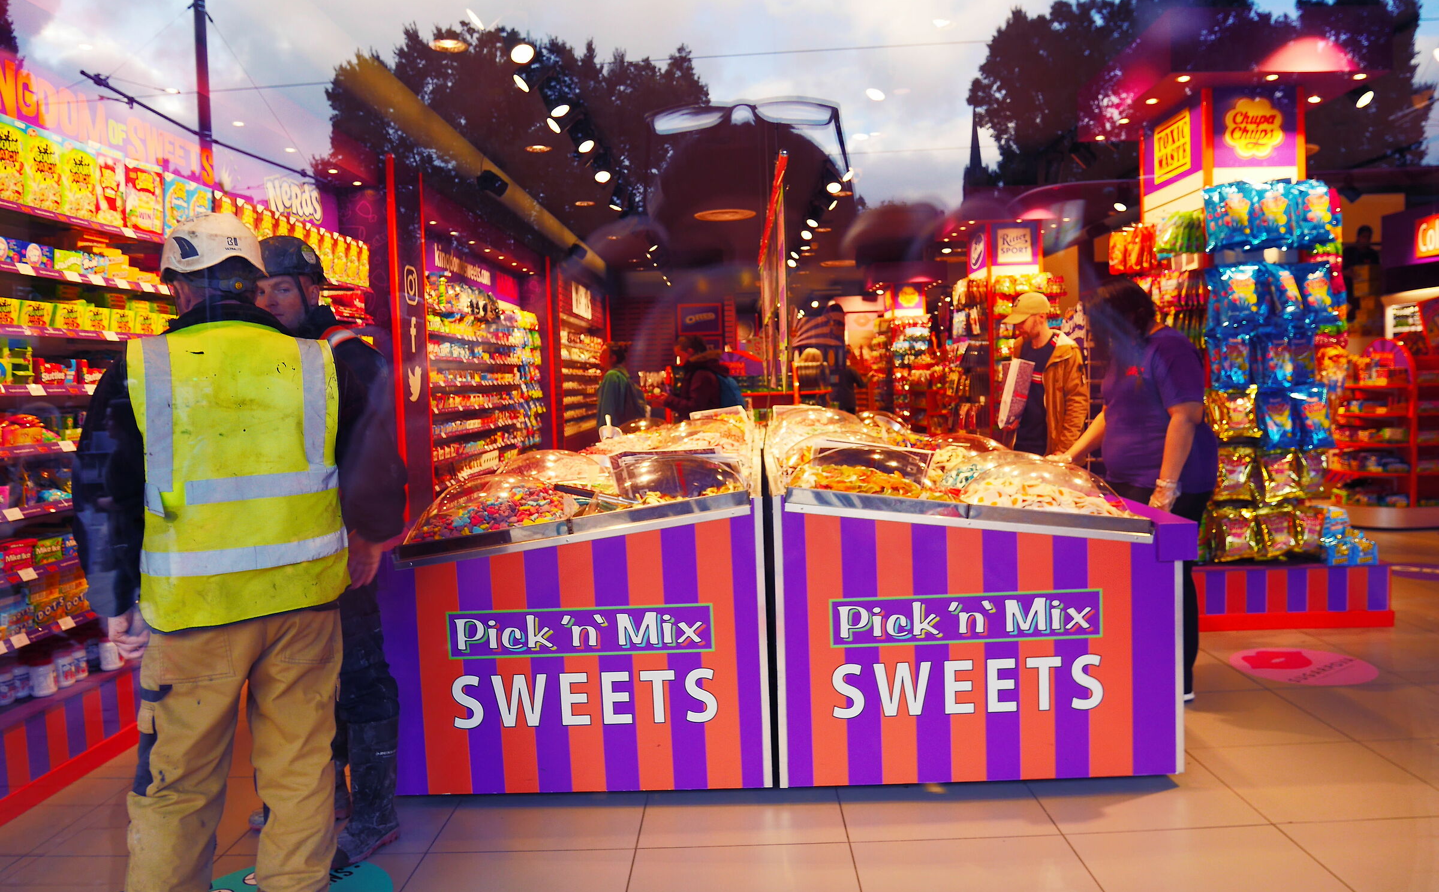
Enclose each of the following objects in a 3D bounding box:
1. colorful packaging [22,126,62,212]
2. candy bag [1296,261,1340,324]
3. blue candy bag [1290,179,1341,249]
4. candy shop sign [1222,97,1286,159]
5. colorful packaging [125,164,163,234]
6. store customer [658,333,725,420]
[{"bbox_3d":[-2.480,-0.993,3.616,0.060,0.275,0.195,-2,4,1],"label":"colorful packaging"},{"bbox_3d":[2.941,-0.754,4.903,0.205,0.315,0.090,-2,4,8],"label":"candy bag"},{"bbox_3d":[2.912,-1.137,4.878,0.220,0.325,0.090,-2,4,8],"label":"blue candy bag"},{"bbox_3d":[2.628,-1.561,4.906,0.310,0.310,0.040,-2,4,1],"label":"candy shop sign"},{"bbox_3d":[-2.483,-1.049,4.258,0.060,0.275,0.205,-1,4,13],"label":"colorful packaging"},{"bbox_3d":[-0.198,-0.006,7.621,0.480,1.670,0.480,-2,4,1],"label":"store customer"}]

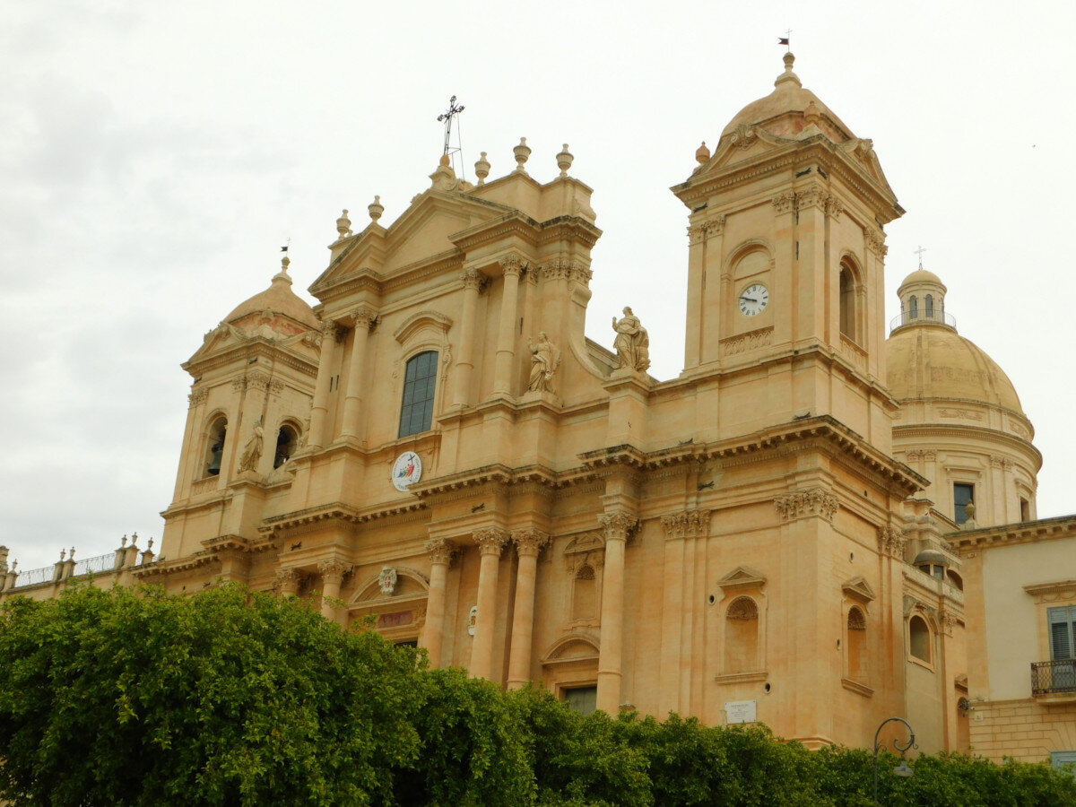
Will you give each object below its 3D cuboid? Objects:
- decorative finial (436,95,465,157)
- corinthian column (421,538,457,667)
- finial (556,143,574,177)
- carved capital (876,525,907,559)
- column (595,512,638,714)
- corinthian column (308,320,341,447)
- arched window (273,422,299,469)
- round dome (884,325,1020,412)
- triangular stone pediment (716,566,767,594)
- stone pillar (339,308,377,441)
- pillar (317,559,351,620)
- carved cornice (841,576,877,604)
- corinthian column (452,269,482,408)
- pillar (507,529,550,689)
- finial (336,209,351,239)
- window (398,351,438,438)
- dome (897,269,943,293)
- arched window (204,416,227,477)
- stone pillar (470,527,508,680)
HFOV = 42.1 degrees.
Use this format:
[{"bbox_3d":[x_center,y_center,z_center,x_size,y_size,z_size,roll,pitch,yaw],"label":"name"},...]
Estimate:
[{"bbox_3d":[-4.610,-14.589,73.477,1.740,3.610,0.218,-15,-29,38],"label":"decorative finial"},{"bbox_3d":[-4.239,9.620,55.408,1.100,8.900,1.100,-15,-29,38],"label":"corinthian column"},{"bbox_3d":[1.305,-11.680,67.270,0.853,1.980,0.853,4,-23,2],"label":"finial"},{"bbox_3d":[12.909,5.105,51.396,0.450,1.100,2.000,-15,-29,38],"label":"carved capital"},{"bbox_3d":[2.525,8.007,48.566,1.059,8.643,1.059,-14,-29,38],"label":"column"},{"bbox_3d":[-9.782,-0.689,63.375,0.866,6.814,0.866,-14,-29,38],"label":"corinthian column"},{"bbox_3d":[-14.508,2.903,80.443,0.522,3.654,1.653,-15,-29,38],"label":"arched window"},{"bbox_3d":[27.629,-1.108,100.337,14.399,7.815,14.399,4,-23,2],"label":"round dome"},{"bbox_3d":[6.896,5.788,46.602,1.887,0.616,0.366,-14,-29,38],"label":"triangular stone pediment"},{"bbox_3d":[-9.021,-1.325,69.766,0.848,7.308,0.848,-15,-29,38],"label":"stone pillar"},{"bbox_3d":[-9.289,10.951,59.557,1.100,8.900,1.100,-15,-29,38],"label":"pillar"},{"bbox_3d":[12.165,6.944,52.758,0.522,0.935,2.262,-15,-29,38],"label":"carved cornice"},{"bbox_3d":[-3.150,-2.763,60.545,0.950,6.650,0.950,4,-23,2],"label":"corinthian column"},{"bbox_3d":[-0.672,9.103,53.488,1.100,8.900,1.100,-15,-29,38],"label":"pillar"},{"bbox_3d":[-9.728,-8.902,69.813,0.770,1.880,0.770,4,-23,2],"label":"finial"},{"bbox_3d":[-5.274,-0.465,62.806,2.050,4.050,0.300,-15,-29,38],"label":"window"},{"bbox_3d":[28.273,-8.895,103.556,3.542,2.156,3.542,-14,-29,38],"label":"dome"},{"bbox_3d":[-16.808,2.283,73.531,1.600,3.350,0.500,-15,-29,38],"label":"arched window"},{"bbox_3d":[-2.036,8.803,51.341,1.059,8.643,1.059,-14,-29,38],"label":"stone pillar"}]

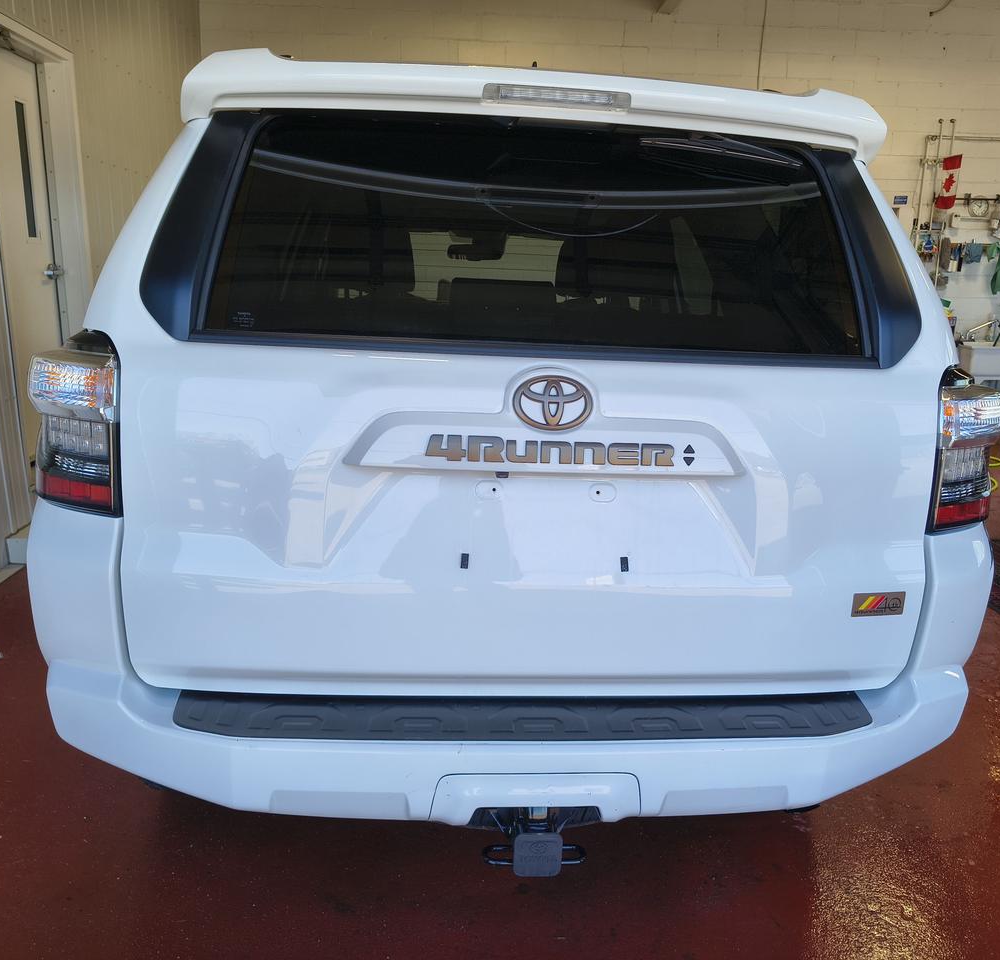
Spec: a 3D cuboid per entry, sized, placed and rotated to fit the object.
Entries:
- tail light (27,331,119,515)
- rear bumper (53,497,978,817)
[{"bbox_3d":[-0.754,-0.112,1.624,0.190,0.335,0.260,1,14,-6],"label":"tail light"},{"bbox_3d":[0.062,0.289,1.766,1.880,0.470,0.570,1,14,-6],"label":"rear bumper"}]

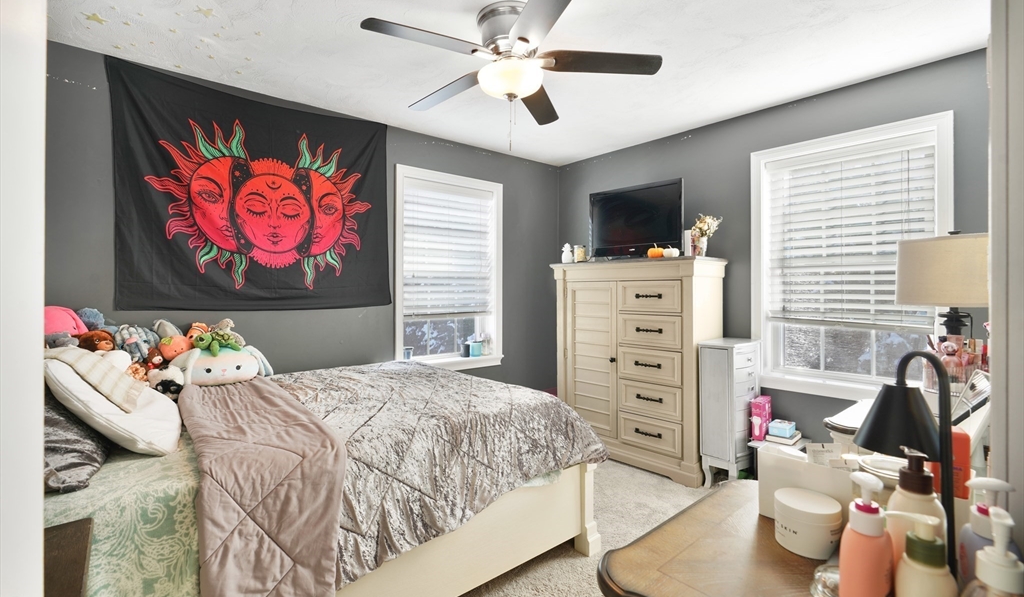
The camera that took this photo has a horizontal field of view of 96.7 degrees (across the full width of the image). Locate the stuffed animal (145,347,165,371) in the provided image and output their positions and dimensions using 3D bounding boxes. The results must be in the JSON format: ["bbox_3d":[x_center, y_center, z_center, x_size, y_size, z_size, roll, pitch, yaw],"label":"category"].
[{"bbox_3d":[-1.760,0.310,2.243,0.080,0.135,0.085,0,1,22],"label":"stuffed animal"}]

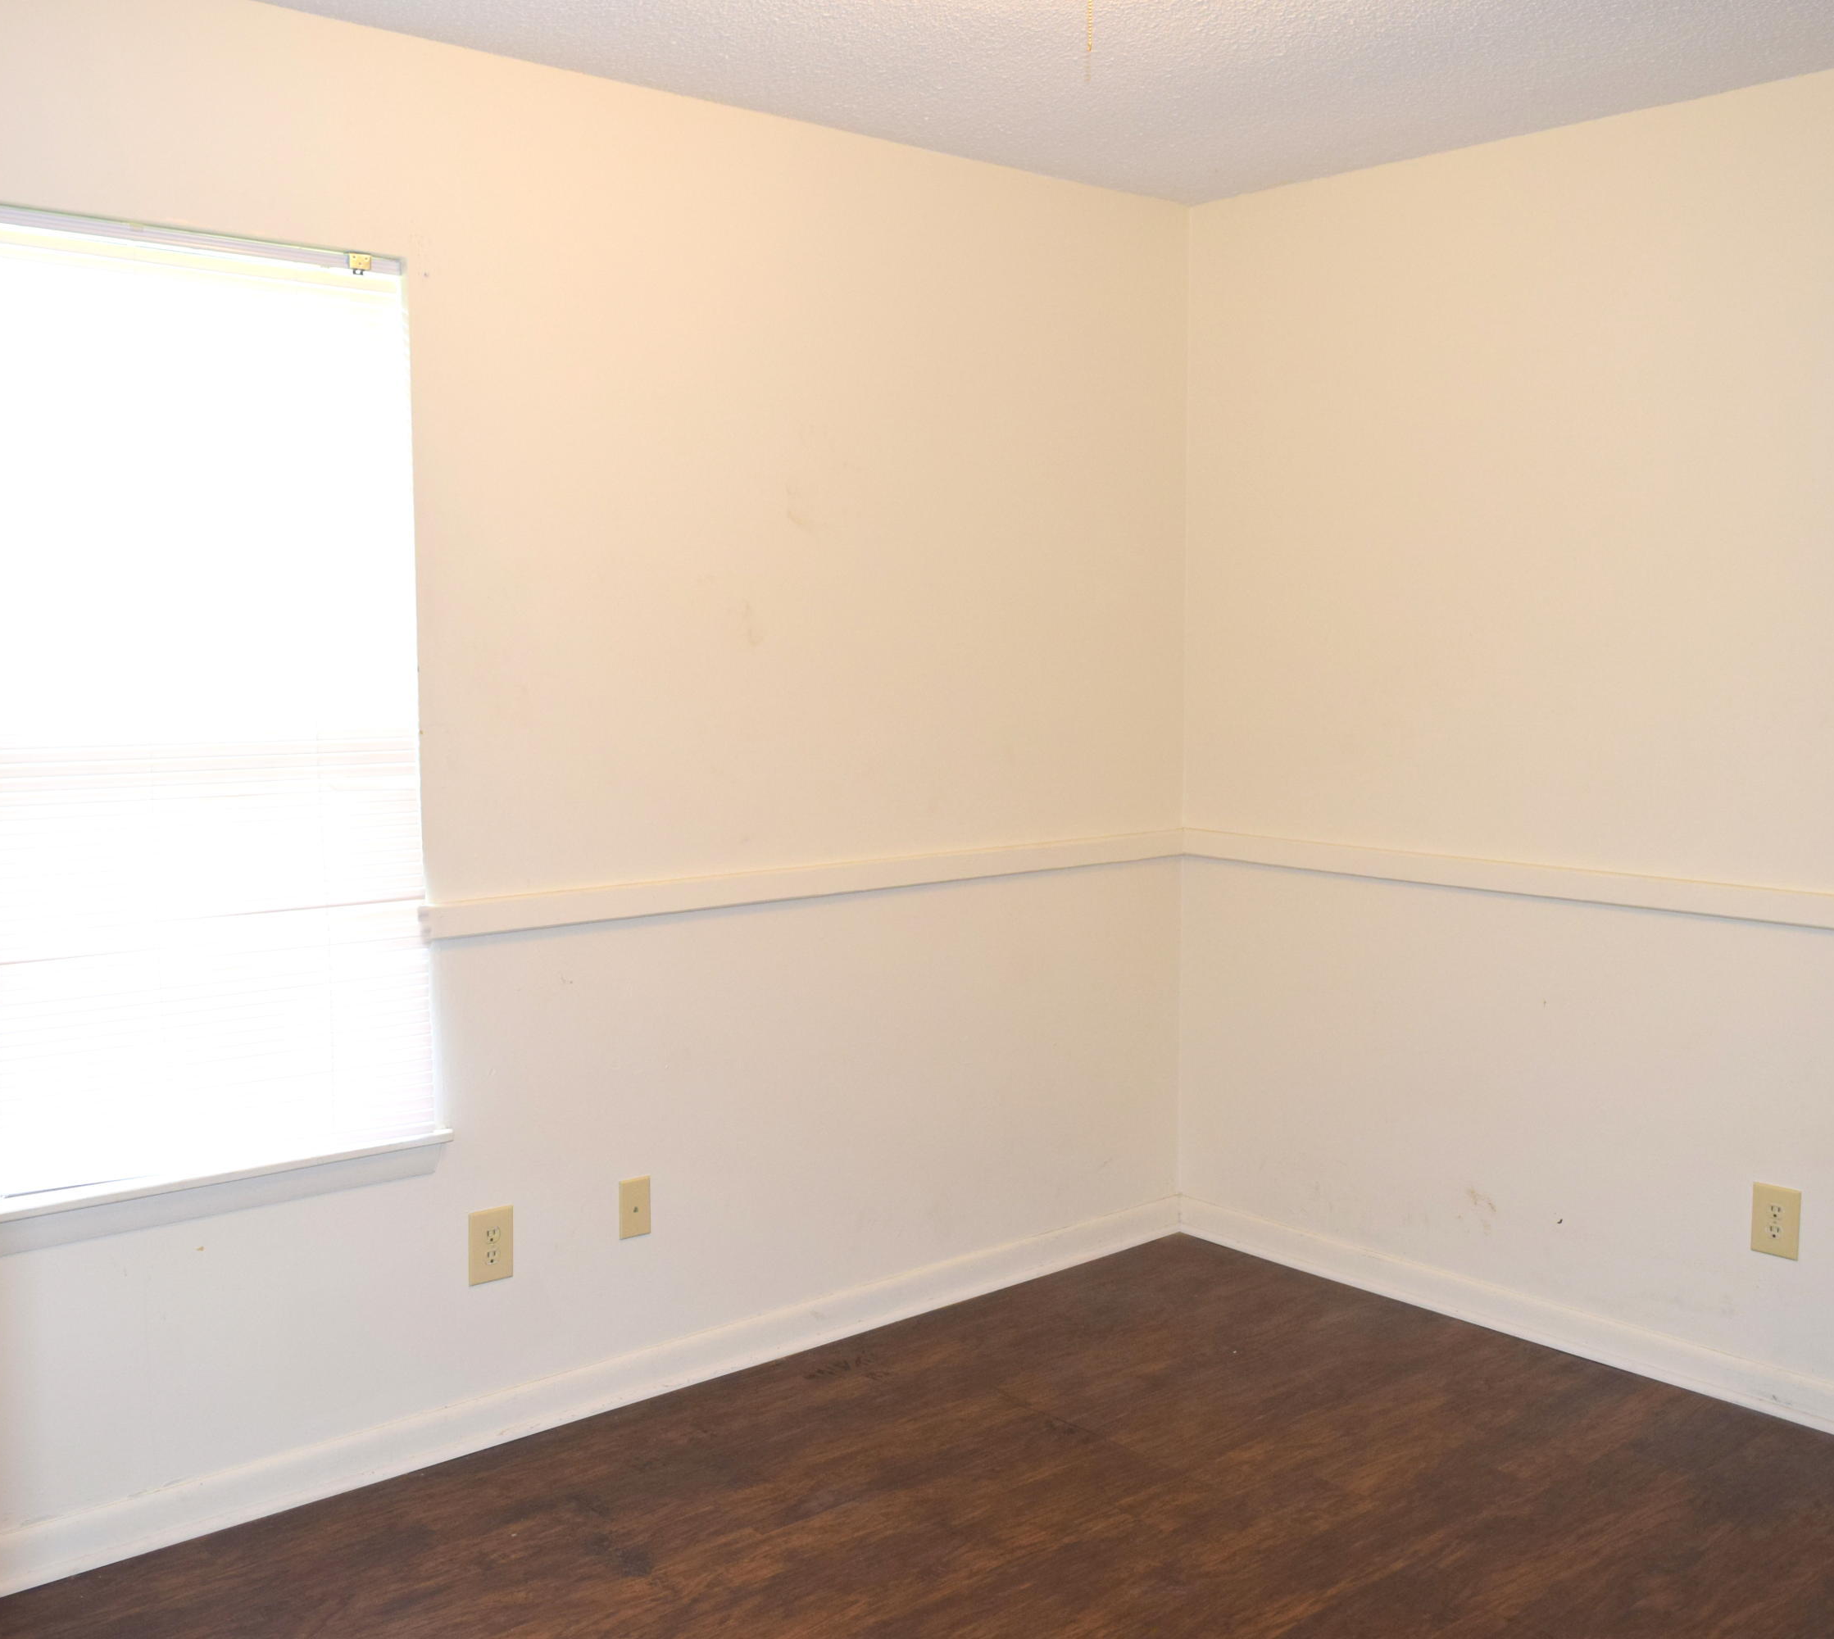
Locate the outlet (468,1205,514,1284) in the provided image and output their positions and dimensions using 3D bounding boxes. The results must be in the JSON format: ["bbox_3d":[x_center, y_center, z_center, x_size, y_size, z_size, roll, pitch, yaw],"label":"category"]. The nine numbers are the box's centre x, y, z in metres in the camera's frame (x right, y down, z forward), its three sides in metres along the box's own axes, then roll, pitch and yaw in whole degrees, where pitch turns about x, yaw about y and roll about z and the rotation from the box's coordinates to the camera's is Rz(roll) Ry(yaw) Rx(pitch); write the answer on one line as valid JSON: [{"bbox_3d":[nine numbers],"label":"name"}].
[{"bbox_3d":[-0.768,0.768,3.325,0.088,0.133,0.008,-5,7,-40],"label":"outlet"}]

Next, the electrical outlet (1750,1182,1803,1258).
[{"bbox_3d":[1.613,0.753,3.457,0.008,0.133,0.088,-5,8,-42],"label":"electrical outlet"}]

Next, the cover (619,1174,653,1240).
[{"bbox_3d":[-0.538,0.741,3.516,0.070,0.114,0.008,-5,7,-40],"label":"cover"}]

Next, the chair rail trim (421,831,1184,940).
[{"bbox_3d":[-0.099,0.118,3.810,1.960,0.060,0.022,-5,7,-40],"label":"chair rail trim"}]

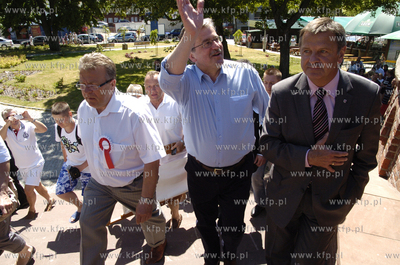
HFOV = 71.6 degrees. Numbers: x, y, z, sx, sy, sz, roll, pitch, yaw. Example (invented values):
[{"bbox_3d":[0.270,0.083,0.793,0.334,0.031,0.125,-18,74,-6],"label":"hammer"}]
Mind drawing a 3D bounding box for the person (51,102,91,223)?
[{"bbox_3d":[-1.435,0.379,3.120,0.480,1.490,0.550,2,18,5],"label":"person"}]

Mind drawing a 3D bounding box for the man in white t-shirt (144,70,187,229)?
[{"bbox_3d":[-0.393,0.234,2.757,0.560,1.710,0.480,1,18,4],"label":"man in white t-shirt"}]

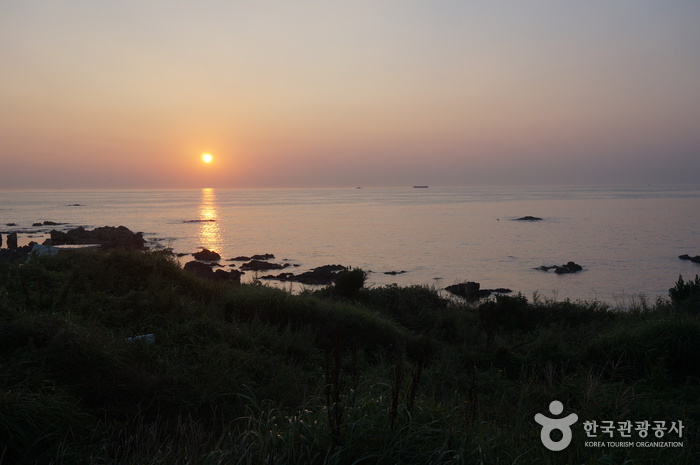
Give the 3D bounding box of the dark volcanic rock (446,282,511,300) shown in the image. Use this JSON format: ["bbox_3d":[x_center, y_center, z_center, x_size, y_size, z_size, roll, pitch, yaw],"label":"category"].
[{"bbox_3d":[7.004,3.118,35.968,3.561,0.795,1.958,0,4,11],"label":"dark volcanic rock"}]

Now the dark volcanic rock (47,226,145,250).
[{"bbox_3d":[-25.797,0.495,67.081,9.834,2.209,5.409,-2,4,-21],"label":"dark volcanic rock"}]

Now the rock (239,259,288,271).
[{"bbox_3d":[-6.443,2.374,49.127,3.396,0.659,2.038,-1,4,-8],"label":"rock"}]

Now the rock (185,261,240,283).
[{"bbox_3d":[-8.814,2.518,42.398,3.626,1.317,2.357,-1,4,-12],"label":"rock"}]

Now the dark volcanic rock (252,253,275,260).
[{"bbox_3d":[-7.270,2.023,55.300,1.961,0.530,1.079,-1,4,-8],"label":"dark volcanic rock"}]

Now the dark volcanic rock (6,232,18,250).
[{"bbox_3d":[-34.090,0.842,66.625,1.109,1.683,0.887,-2,4,-27],"label":"dark volcanic rock"}]

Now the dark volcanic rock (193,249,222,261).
[{"bbox_3d":[-12.157,1.828,55.887,2.357,0.900,1.768,-1,4,-12],"label":"dark volcanic rock"}]

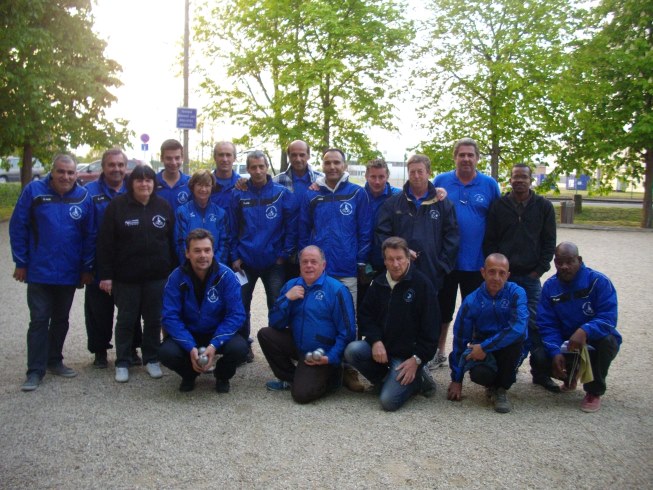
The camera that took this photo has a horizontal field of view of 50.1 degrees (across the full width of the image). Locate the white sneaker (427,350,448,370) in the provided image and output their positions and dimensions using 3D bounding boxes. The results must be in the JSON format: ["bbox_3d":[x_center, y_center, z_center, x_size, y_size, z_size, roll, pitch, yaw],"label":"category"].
[{"bbox_3d":[0.868,0.961,5.717,0.115,0.120,0.300,7,9,43],"label":"white sneaker"}]

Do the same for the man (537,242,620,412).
[{"bbox_3d":[1.816,0.547,5.030,0.600,1.133,0.720,4,7,28],"label":"man"}]

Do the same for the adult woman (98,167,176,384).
[{"bbox_3d":[-1.442,0.201,5.327,0.570,1.620,0.370,-1,7,-17],"label":"adult woman"}]

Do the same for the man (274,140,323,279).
[{"bbox_3d":[-0.231,0.077,5.741,0.570,1.839,0.380,1,6,-2],"label":"man"}]

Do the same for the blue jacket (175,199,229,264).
[{"bbox_3d":[-0.987,-0.076,5.557,0.470,0.620,0.310,0,6,-11],"label":"blue jacket"}]

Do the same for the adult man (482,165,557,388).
[{"bbox_3d":[1.470,0.234,5.288,0.550,1.689,0.360,3,6,14],"label":"adult man"}]

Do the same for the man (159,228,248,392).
[{"bbox_3d":[-0.922,0.464,5.234,0.640,1.140,0.680,0,6,-8],"label":"man"}]

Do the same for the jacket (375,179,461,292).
[{"bbox_3d":[0.702,-0.034,5.447,0.640,0.910,0.380,2,6,11],"label":"jacket"}]

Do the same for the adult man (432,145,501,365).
[{"bbox_3d":[1.159,0.079,5.740,0.620,1.880,0.450,2,6,10],"label":"adult man"}]

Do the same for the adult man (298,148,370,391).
[{"bbox_3d":[0.060,0.182,5.175,0.560,1.763,0.400,2,6,4],"label":"adult man"}]

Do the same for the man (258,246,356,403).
[{"bbox_3d":[-0.139,0.540,5.137,0.640,1.051,0.740,4,7,24],"label":"man"}]

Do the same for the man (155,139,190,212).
[{"bbox_3d":[-1.277,0.053,5.791,0.530,1.837,0.360,0,6,-8],"label":"man"}]

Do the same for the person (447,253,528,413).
[{"bbox_3d":[1.162,0.580,5.009,0.570,1.048,0.700,3,6,14],"label":"person"}]

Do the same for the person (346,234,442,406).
[{"bbox_3d":[0.456,0.519,4.972,0.620,1.150,0.720,3,6,18],"label":"person"}]

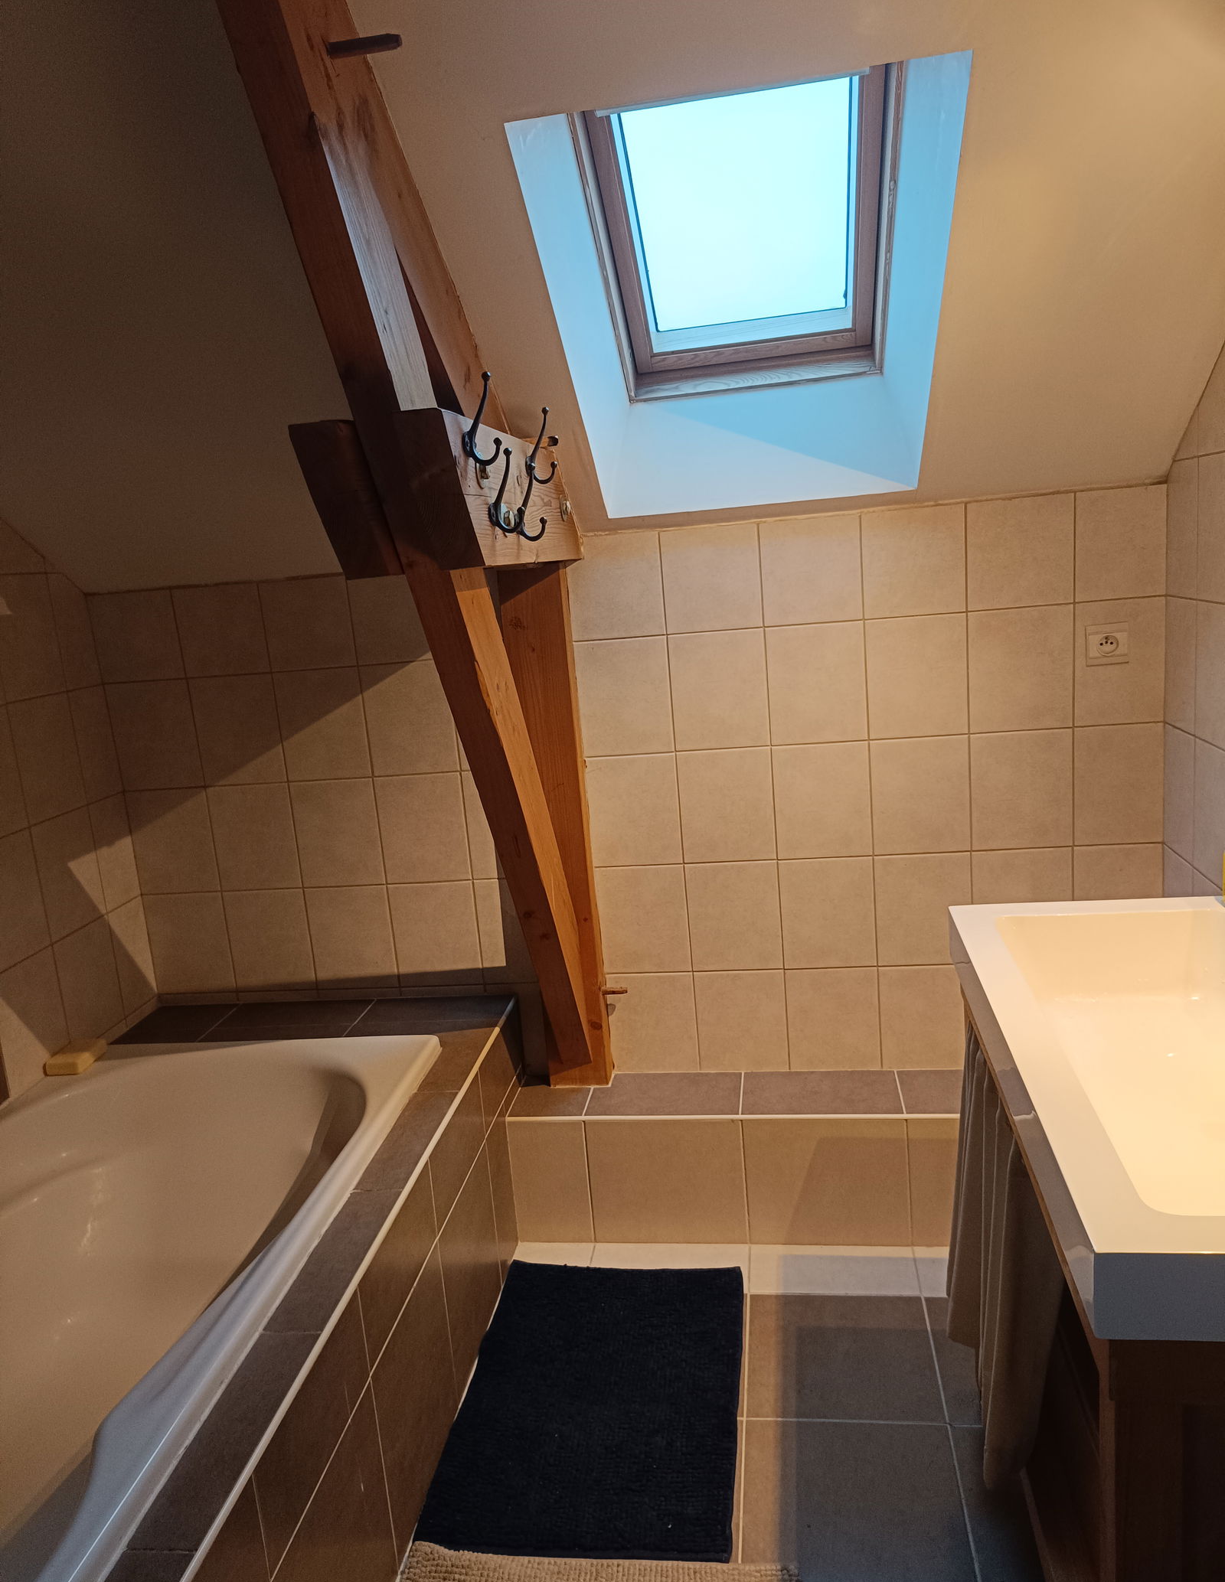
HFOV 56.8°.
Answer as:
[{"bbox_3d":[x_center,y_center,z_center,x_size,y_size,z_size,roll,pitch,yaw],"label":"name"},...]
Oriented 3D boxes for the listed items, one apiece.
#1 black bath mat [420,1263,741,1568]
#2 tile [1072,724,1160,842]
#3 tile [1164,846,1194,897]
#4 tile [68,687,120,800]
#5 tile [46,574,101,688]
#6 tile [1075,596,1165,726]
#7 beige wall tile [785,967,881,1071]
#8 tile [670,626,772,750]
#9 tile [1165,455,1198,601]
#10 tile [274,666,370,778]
[{"bbox_3d":[-0.019,1.063,2.030,0.484,0.018,0.702,-3,12,9],"label":"black bath mat"},{"bbox_3d":[1.033,-0.012,2.313,0.172,0.247,0.010,-3,11,9],"label":"tile"},{"bbox_3d":[1.131,0.247,2.255,0.010,0.247,0.177,-3,11,10],"label":"tile"},{"bbox_3d":[-1.161,-0.104,2.537,0.010,0.247,0.144,-3,11,8],"label":"tile"},{"bbox_3d":[-1.174,-0.347,2.472,0.010,0.246,0.136,-3,12,9],"label":"tile"},{"bbox_3d":[1.011,-0.255,2.262,0.172,0.247,0.010,-3,11,9],"label":"tile"},{"bbox_3d":[0.486,0.502,2.491,0.199,0.236,0.010,-3,12,9],"label":"beige wall tile"},{"bbox_3d":[0.224,-0.211,2.376,0.199,0.246,0.010,-3,12,9],"label":"tile"},{"bbox_3d":[1.067,-0.485,2.109,0.010,0.247,0.177,-3,11,10],"label":"tile"},{"bbox_3d":[-0.645,-0.149,2.534,0.200,0.247,0.010,-3,11,9],"label":"tile"}]

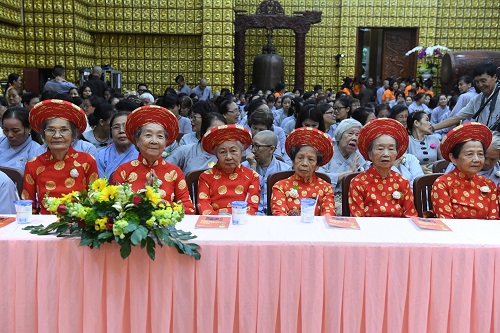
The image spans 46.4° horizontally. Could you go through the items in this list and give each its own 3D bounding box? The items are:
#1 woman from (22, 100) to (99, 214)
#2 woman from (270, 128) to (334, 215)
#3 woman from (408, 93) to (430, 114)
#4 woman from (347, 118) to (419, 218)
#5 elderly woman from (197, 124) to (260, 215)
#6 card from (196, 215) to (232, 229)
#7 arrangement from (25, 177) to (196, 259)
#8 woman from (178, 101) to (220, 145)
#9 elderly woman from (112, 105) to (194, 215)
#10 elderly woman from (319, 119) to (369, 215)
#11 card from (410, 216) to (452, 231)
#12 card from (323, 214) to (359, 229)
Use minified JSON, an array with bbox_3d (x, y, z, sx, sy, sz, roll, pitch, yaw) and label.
[{"bbox_3d":[-0.963,0.330,2.883,0.470,1.290,0.700,0,9,-5],"label":"woman"},{"bbox_3d":[0.293,0.420,3.088,0.400,1.230,0.640,1,9,3],"label":"woman"},{"bbox_3d":[3.126,-0.749,10.603,0.460,1.180,0.700,-4,9,-25],"label":"woman"},{"bbox_3d":[0.662,0.383,2.889,0.440,1.210,0.700,1,9,2],"label":"woman"},{"bbox_3d":[-0.125,0.409,3.088,0.400,1.240,0.640,1,9,0],"label":"elderly woman"},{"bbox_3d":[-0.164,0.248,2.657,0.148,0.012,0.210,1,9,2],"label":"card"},{"bbox_3d":[-0.649,0.241,2.784,0.830,0.345,0.400,1,9,0],"label":"arrangement"},{"bbox_3d":[-0.421,0.130,4.470,0.460,1.220,0.720,5,10,30],"label":"woman"},{"bbox_3d":[-0.537,0.353,3.080,0.460,1.340,0.660,0,9,-3],"label":"elderly woman"},{"bbox_3d":[0.638,0.275,3.732,0.460,1.160,0.700,-1,9,-8],"label":"elderly woman"},{"bbox_3d":[0.941,0.295,3.036,0.170,0.012,0.240,1,9,0],"label":"card"},{"bbox_3d":[0.475,0.289,3.031,0.160,0.012,0.240,1,9,0],"label":"card"}]

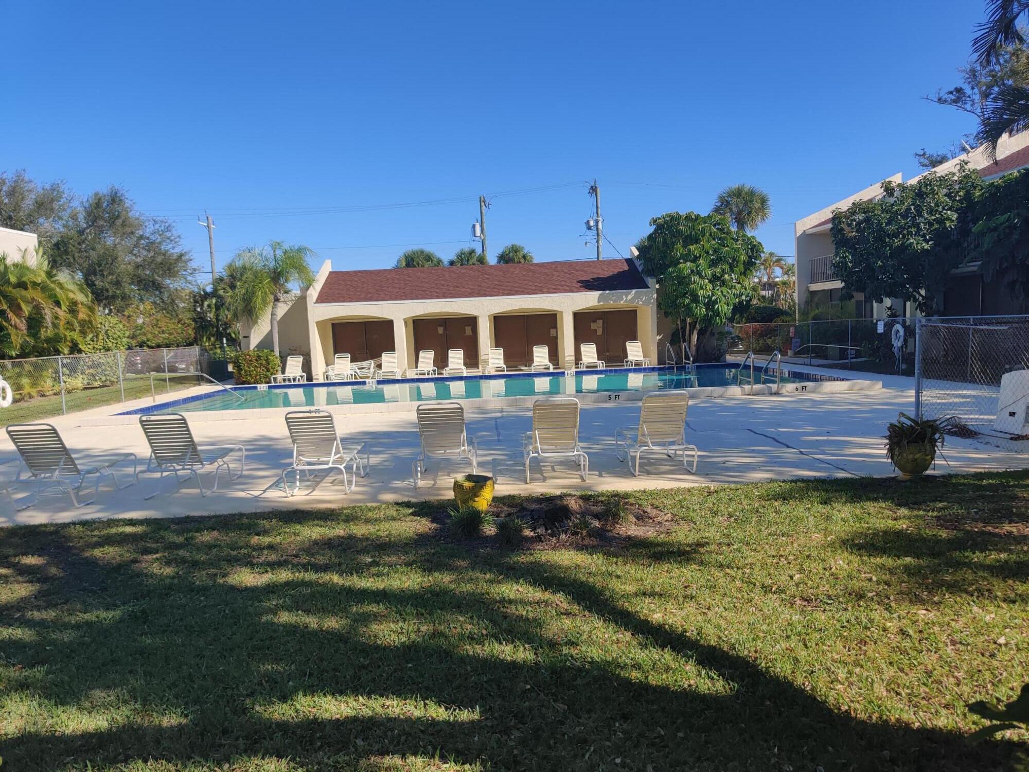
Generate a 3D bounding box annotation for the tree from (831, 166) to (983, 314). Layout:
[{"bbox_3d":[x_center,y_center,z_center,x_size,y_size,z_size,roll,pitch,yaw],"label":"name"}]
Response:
[{"bbox_3d":[10.345,-3.012,21.144,3.600,5.200,3.600,-3,4,-1],"label":"tree"}]

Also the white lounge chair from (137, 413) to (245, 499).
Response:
[{"bbox_3d":[-3.762,0.723,9.360,0.680,0.950,1.450,-2,4,0],"label":"white lounge chair"}]

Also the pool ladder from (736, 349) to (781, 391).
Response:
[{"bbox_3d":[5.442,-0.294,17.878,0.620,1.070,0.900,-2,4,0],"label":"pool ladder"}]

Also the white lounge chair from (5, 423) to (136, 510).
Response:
[{"bbox_3d":[-5.031,0.804,9.195,0.670,0.960,1.530,-2,4,1],"label":"white lounge chair"}]

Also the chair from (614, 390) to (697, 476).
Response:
[{"bbox_3d":[1.644,0.477,9.500,0.680,0.950,1.450,-3,4,-2],"label":"chair"}]

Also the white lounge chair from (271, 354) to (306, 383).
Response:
[{"bbox_3d":[-7.605,-0.477,27.118,0.680,0.950,1.450,-2,4,5],"label":"white lounge chair"}]

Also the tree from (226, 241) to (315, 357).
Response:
[{"bbox_3d":[-8.474,-2.561,28.155,2.950,5.000,2.950,-3,4,-1],"label":"tree"}]

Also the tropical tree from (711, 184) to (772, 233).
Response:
[{"bbox_3d":[12.452,-6.507,43.672,3.200,8.680,3.200,-2,4,0],"label":"tropical tree"}]

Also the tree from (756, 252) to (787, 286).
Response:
[{"bbox_3d":[14.705,-5.041,45.798,1.800,5.237,1.800,-2,4,0],"label":"tree"}]

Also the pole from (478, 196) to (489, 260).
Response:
[{"bbox_3d":[-1.933,-7.462,53.580,0.650,10.313,0.550,-2,4,0],"label":"pole"}]

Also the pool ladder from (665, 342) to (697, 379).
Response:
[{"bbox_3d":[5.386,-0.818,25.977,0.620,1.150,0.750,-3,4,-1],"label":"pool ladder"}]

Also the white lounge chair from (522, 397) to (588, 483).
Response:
[{"bbox_3d":[0.461,0.552,9.455,0.670,0.960,1.530,-3,4,0],"label":"white lounge chair"}]

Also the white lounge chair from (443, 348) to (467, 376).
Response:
[{"bbox_3d":[-1.972,-0.730,26.974,0.670,0.930,1.500,-3,4,-4],"label":"white lounge chair"}]

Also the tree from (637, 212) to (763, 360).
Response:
[{"bbox_3d":[6.488,-3.359,28.047,4.400,5.323,4.300,-2,4,0],"label":"tree"}]

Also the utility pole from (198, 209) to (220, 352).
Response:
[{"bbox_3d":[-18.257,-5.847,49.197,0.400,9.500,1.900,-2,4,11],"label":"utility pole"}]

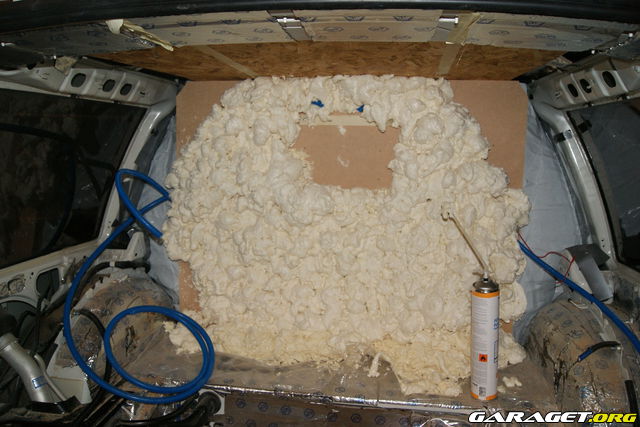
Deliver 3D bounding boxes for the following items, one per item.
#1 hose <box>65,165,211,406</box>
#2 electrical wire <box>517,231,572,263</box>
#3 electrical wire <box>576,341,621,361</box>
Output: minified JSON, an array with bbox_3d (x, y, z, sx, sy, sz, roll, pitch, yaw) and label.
[{"bbox_3d":[-0.422,0.149,1.229,0.355,0.526,0.381,1,6,0],"label":"hose"},{"bbox_3d":[0.619,0.090,1.330,0.125,0.075,0.095,1,6,0],"label":"electrical wire"},{"bbox_3d":[0.645,0.316,1.110,0.105,0.045,0.055,1,6,0],"label":"electrical wire"}]

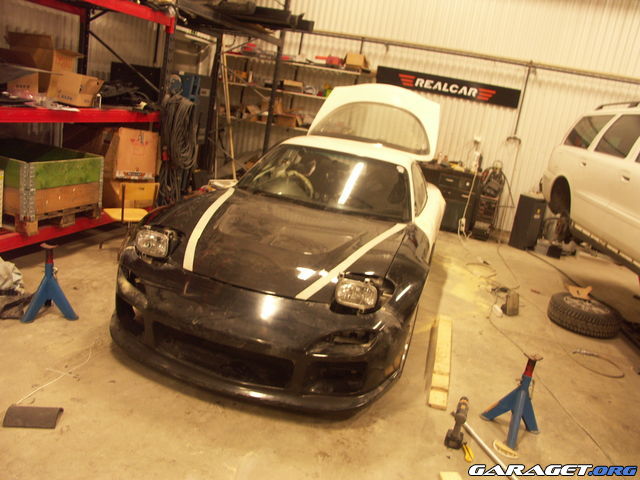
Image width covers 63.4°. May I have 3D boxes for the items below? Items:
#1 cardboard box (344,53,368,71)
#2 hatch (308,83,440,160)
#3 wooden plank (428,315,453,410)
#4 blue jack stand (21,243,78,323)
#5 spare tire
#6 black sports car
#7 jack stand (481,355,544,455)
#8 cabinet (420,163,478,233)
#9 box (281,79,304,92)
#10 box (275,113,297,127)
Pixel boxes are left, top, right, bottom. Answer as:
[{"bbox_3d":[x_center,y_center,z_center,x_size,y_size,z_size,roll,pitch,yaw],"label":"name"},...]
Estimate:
[{"bbox_3d":[0.536,-2.671,7.784,0.330,0.240,0.280,13,15,13],"label":"cardboard box"},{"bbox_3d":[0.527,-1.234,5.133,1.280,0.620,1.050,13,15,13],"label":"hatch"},{"bbox_3d":[0.839,0.785,3.516,0.105,0.080,1.276,13,15,12],"label":"wooden plank"},{"bbox_3d":[-1.684,0.244,3.233,0.280,0.460,0.231,0,17,-31],"label":"blue jack stand"},{"bbox_3d":[2.372,0.674,4.637,0.600,0.200,0.600,13,15,13],"label":"spare tire"},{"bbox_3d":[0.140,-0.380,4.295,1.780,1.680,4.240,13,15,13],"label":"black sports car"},{"bbox_3d":[1.068,0.836,2.730,0.296,0.460,0.231,13,15,12],"label":"jack stand"},{"bbox_3d":[1.843,-0.636,7.808,0.950,0.900,0.500,13,15,13],"label":"cabinet"},{"bbox_3d":[-0.420,-2.414,8.109,0.330,0.170,0.280,13,15,13],"label":"box"},{"bbox_3d":[-0.553,-1.915,8.258,0.330,0.170,0.280,13,15,13],"label":"box"}]

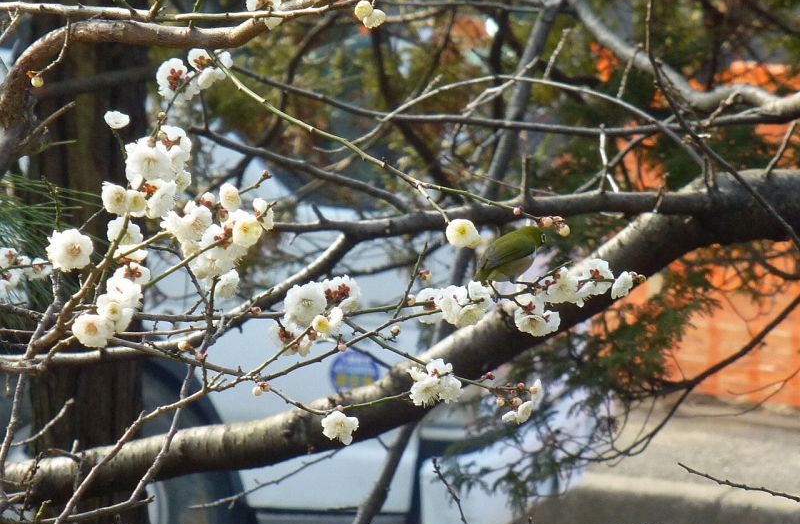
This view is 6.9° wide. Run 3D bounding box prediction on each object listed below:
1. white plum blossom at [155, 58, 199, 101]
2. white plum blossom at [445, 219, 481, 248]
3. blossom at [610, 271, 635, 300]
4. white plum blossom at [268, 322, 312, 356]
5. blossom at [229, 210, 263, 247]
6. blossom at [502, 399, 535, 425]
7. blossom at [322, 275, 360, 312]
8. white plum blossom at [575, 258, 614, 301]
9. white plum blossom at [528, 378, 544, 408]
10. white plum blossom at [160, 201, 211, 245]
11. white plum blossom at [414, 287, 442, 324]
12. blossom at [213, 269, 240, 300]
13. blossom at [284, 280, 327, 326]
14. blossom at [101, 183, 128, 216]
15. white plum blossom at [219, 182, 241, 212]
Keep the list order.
[{"bbox_3d":[-0.167,-0.137,5.000,0.032,0.031,0.016,0,0,-12],"label":"white plum blossom"},{"bbox_3d":[0.052,-0.024,5.600,0.028,0.025,0.018,0,-6,15],"label":"white plum blossom"},{"bbox_3d":[0.147,0.015,4.400,0.018,0.019,0.011,-1,25,-47],"label":"blossom"},{"bbox_3d":[-0.072,0.051,4.400,0.029,0.023,0.016,0,-17,-6],"label":"white plum blossom"},{"bbox_3d":[-0.102,-0.022,4.400,0.022,0.024,0.014,0,3,6],"label":"blossom"},{"bbox_3d":[0.078,0.099,4.400,0.024,0.017,0.012,-1,31,-35],"label":"blossom"},{"bbox_3d":[-0.049,0.026,5.600,0.031,0.031,0.018,0,18,12],"label":"blossom"},{"bbox_3d":[0.128,0.012,4.400,0.026,0.028,0.019,0,-15,6],"label":"white plum blossom"},{"bbox_3d":[0.104,0.100,5.100,0.012,0.024,0.024,6,0,-12],"label":"white plum blossom"},{"bbox_3d":[-0.141,-0.025,4.400,0.036,0.028,0.022,-1,6,-24],"label":"white plum blossom"},{"bbox_3d":[0.026,0.036,5.600,0.027,0.032,0.017,0,0,-14],"label":"white plum blossom"},{"bbox_3d":[-0.130,0.017,5.000,0.023,0.025,0.013,0,24,-23],"label":"blossom"},{"bbox_3d":[-0.079,0.034,5.550,0.035,0.037,0.019,0,5,0],"label":"blossom"},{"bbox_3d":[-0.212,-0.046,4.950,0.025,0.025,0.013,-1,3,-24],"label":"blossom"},{"bbox_3d":[-0.142,-0.054,5.550,0.020,0.025,0.015,0,-9,-24],"label":"white plum blossom"}]

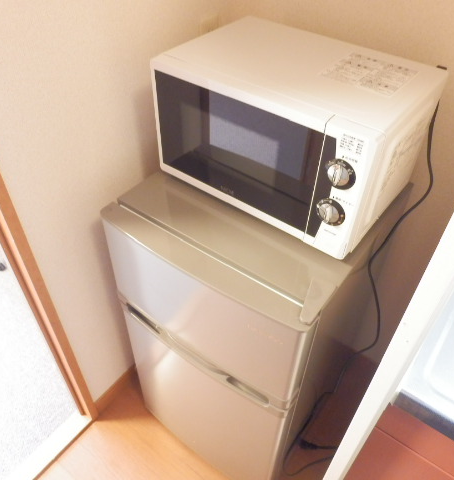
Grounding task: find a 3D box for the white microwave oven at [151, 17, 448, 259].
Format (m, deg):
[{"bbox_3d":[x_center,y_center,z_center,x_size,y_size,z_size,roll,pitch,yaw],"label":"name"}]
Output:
[{"bbox_3d":[0.131,-0.231,0.901,0.450,0.255,0.325,28,48,26],"label":"white microwave oven"}]

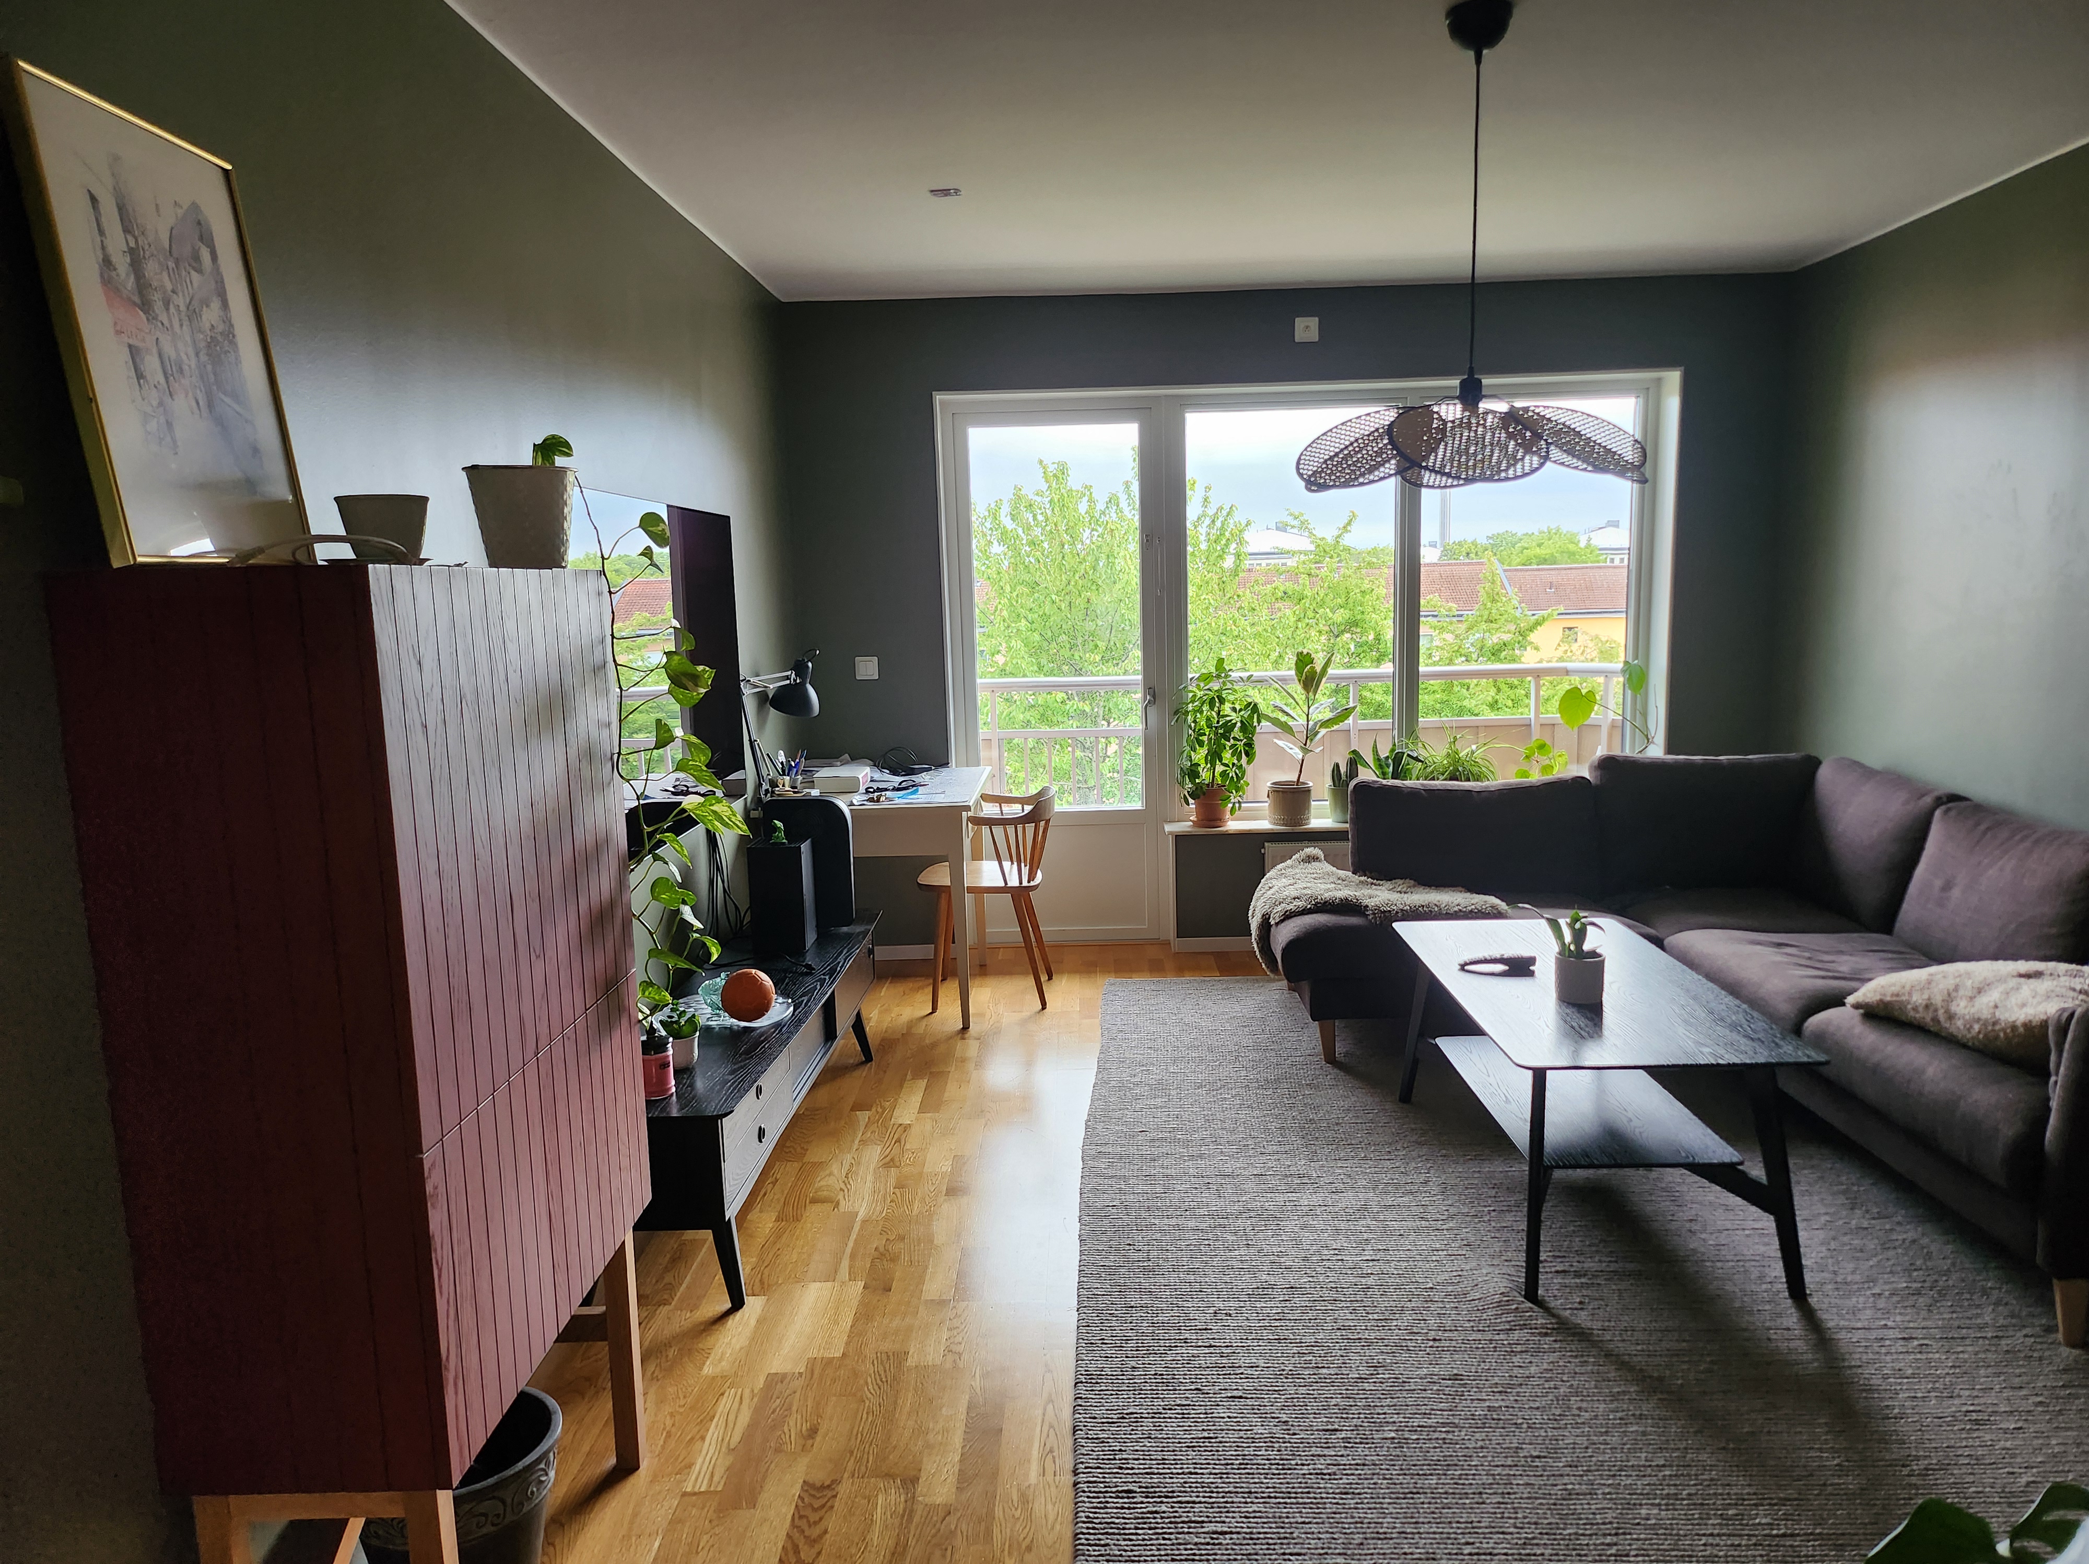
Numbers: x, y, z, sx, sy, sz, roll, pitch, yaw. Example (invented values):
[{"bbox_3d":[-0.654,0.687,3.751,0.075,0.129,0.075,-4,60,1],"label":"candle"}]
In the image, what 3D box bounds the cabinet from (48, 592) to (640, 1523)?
[{"bbox_3d":[-0.851,0.470,2.023,0.338,1.512,0.777,-1,8,2],"label":"cabinet"}]

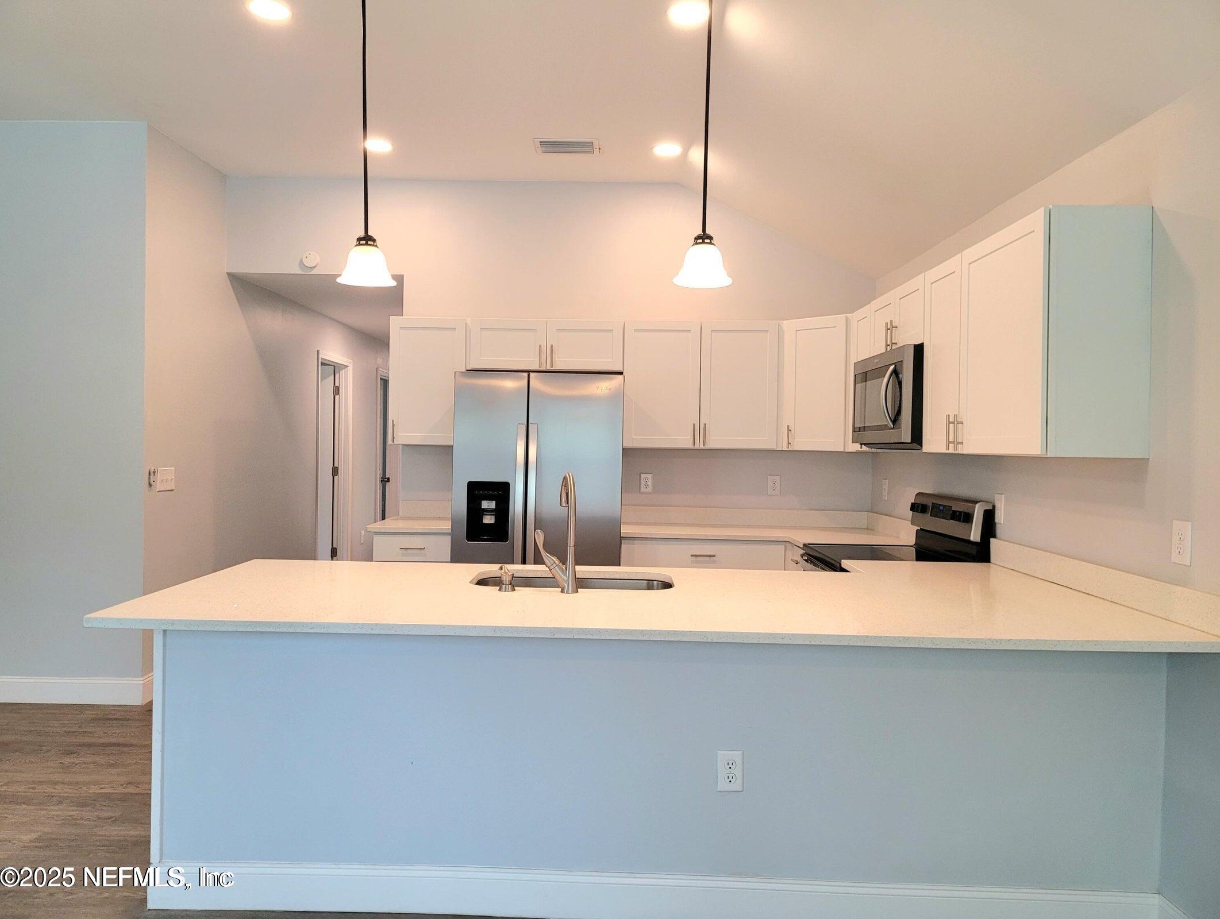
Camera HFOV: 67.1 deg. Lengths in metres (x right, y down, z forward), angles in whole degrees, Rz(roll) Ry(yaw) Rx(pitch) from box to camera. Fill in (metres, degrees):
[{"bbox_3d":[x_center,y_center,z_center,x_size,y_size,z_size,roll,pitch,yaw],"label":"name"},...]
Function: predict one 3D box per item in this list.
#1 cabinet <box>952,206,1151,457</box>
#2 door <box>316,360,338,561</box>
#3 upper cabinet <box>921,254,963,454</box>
[{"bbox_3d":[1.477,-0.390,3.131,0.321,0.757,0.693,1,1,0],"label":"cabinet"},{"bbox_3d":[-2.889,0.175,8.319,0.760,2.060,0.040,1,1,0],"label":"door"},{"bbox_3d":[1.452,-0.390,3.595,0.320,0.746,0.402,1,1,1],"label":"upper cabinet"}]

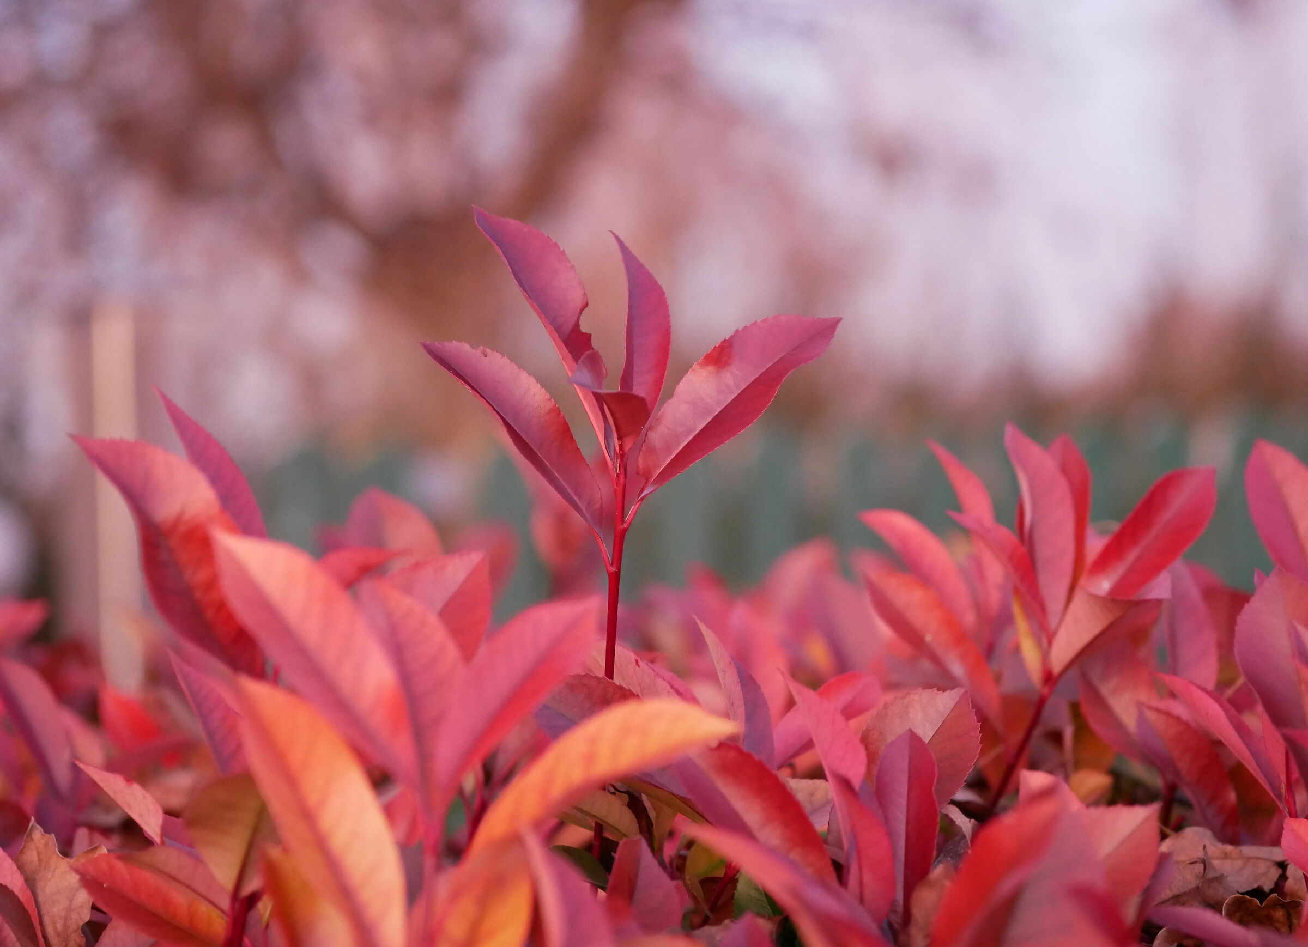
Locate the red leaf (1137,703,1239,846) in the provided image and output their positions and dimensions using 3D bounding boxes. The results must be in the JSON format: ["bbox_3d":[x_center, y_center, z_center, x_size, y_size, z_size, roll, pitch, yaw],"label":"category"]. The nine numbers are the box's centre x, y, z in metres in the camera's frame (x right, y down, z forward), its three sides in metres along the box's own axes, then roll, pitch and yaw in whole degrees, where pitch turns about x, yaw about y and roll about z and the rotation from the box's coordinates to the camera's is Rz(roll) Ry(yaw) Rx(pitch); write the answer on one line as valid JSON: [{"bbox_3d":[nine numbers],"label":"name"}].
[{"bbox_3d":[0.164,0.092,1.390,0.020,0.053,0.015,-37,6,-25],"label":"red leaf"}]

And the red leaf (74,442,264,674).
[{"bbox_3d":[-0.135,0.022,1.260,0.028,0.083,0.018,-42,8,-30],"label":"red leaf"}]

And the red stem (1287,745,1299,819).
[{"bbox_3d":[0.189,0.091,1.340,0.004,0.023,0.004,-4,0,0],"label":"red stem"}]

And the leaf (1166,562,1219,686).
[{"bbox_3d":[0.160,0.046,1.350,0.018,0.042,0.011,-9,-9,11],"label":"leaf"}]

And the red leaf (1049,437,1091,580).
[{"bbox_3d":[0.119,0.014,1.325,0.019,0.055,0.011,6,-21,-5],"label":"red leaf"}]

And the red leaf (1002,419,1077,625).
[{"bbox_3d":[0.109,0.015,1.308,0.017,0.059,0.011,-9,-5,-19],"label":"red leaf"}]

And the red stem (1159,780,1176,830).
[{"bbox_3d":[0.145,0.094,1.282,0.004,0.015,0.004,14,-19,0],"label":"red stem"}]

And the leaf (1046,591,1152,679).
[{"bbox_3d":[0.130,0.048,1.320,0.040,0.019,0.016,-40,-19,17],"label":"leaf"}]

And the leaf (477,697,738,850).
[{"bbox_3d":[-0.013,0.073,1.120,0.072,0.024,0.022,-27,-22,-6],"label":"leaf"}]

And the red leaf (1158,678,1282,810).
[{"bbox_3d":[0.153,0.072,1.218,0.014,0.012,0.052,-9,49,-44],"label":"red leaf"}]

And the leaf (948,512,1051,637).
[{"bbox_3d":[0.106,0.031,1.400,0.014,0.052,0.016,-21,22,52],"label":"leaf"}]

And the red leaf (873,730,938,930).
[{"bbox_3d":[0.069,0.098,1.240,0.017,0.055,0.013,1,-7,-6],"label":"red leaf"}]

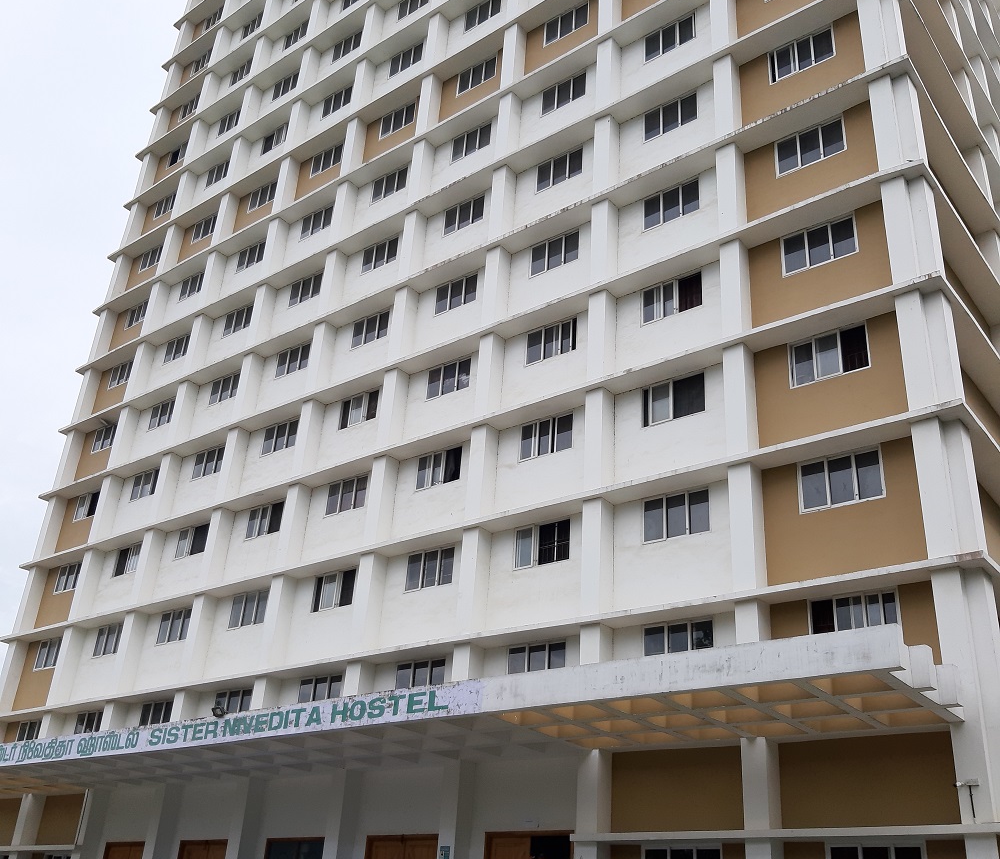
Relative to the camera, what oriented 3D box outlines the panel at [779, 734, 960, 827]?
[{"bbox_3d":[7.032,6.747,19.973,3.504,1.647,0.100,-17,-34,35],"label":"panel"}]

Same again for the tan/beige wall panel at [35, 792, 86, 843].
[{"bbox_3d":[-14.563,13.013,34.687,2.815,1.576,0.120,-17,-34,35],"label":"tan/beige wall panel"}]

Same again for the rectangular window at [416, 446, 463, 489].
[{"bbox_3d":[-1.738,1.123,29.859,1.702,1.064,0.100,-17,-34,35],"label":"rectangular window"}]

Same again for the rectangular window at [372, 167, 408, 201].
[{"bbox_3d":[-4.187,-9.216,39.373,1.843,1.102,0.100,-17,-34,35],"label":"rectangular window"}]

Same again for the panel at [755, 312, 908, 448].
[{"bbox_3d":[7.173,-0.967,22.788,3.314,2.714,0.120,-17,-34,35],"label":"panel"}]

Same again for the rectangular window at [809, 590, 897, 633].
[{"bbox_3d":[6.814,3.746,19.955,1.780,1.169,0.120,-17,-34,35],"label":"rectangular window"}]

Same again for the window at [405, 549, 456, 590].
[{"bbox_3d":[-1.905,3.779,27.894,1.739,1.141,0.120,-17,-34,35],"label":"window"}]

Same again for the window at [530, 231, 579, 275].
[{"bbox_3d":[1.672,-5.357,31.800,1.812,1.086,0.100,-17,-34,35],"label":"window"}]

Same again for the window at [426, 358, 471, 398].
[{"bbox_3d":[-1.612,-1.568,32.644,1.800,1.090,0.100,-17,-34,35],"label":"window"}]

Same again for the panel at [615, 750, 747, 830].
[{"bbox_3d":[3.713,7.378,21.302,3.314,1.626,0.100,-17,-34,35],"label":"panel"}]

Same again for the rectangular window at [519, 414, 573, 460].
[{"bbox_3d":[1.226,0.214,27.552,1.732,1.111,0.120,-17,-34,35],"label":"rectangular window"}]

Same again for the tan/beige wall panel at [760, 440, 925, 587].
[{"bbox_3d":[6.956,1.758,20.965,3.340,2.777,0.100,-17,-34,35],"label":"tan/beige wall panel"}]

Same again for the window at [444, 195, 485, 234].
[{"bbox_3d":[-1.176,-6.972,33.852,1.731,1.101,0.120,-17,-34,35],"label":"window"}]

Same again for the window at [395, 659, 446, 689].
[{"bbox_3d":[-2.198,6.889,28.349,1.794,1.094,0.100,-17,-34,35],"label":"window"}]

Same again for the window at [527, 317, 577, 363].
[{"bbox_3d":[1.492,-2.555,30.363,1.812,1.120,0.100,-17,-34,35],"label":"window"}]

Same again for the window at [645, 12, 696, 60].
[{"bbox_3d":[5.039,-11.600,30.810,1.734,1.106,0.120,-17,-34,35],"label":"window"}]

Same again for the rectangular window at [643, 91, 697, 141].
[{"bbox_3d":[4.752,-8.680,28.955,1.748,1.131,0.120,-17,-34,35],"label":"rectangular window"}]

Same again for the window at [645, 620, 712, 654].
[{"bbox_3d":[3.888,4.712,22.651,1.739,1.094,0.100,-17,-34,35],"label":"window"}]

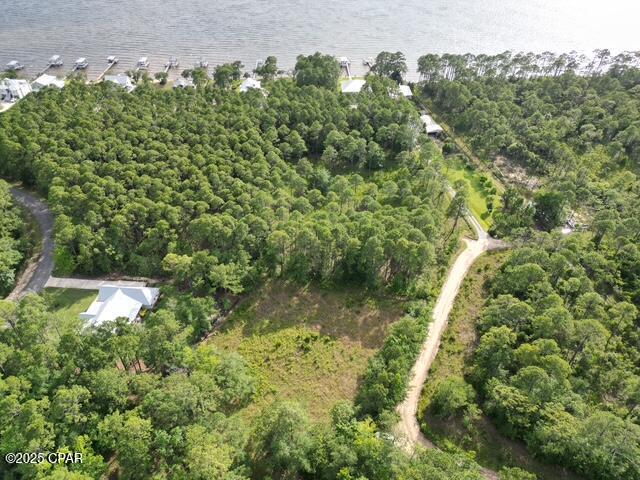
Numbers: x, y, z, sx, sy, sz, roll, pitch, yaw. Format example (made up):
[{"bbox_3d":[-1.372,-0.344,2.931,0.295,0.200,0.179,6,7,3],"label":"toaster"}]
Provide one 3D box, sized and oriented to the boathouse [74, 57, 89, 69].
[{"bbox_3d":[-164.110,-121.570,305.210,7.130,4.810,9.800,-4,39,-5],"label":"boathouse"}]

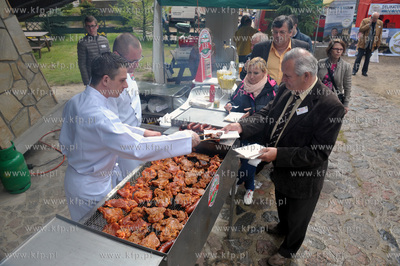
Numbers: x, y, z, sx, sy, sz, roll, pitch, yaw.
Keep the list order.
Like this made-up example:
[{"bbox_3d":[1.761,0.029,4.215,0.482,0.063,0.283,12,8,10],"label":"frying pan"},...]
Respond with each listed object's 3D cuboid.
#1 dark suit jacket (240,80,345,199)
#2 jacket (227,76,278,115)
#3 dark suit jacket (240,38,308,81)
[{"bbox_3d":[0.672,-0.022,2.103,0.510,0.790,0.610,-12,25,-26],"label":"dark suit jacket"},{"bbox_3d":[0.528,-0.240,2.738,0.490,0.630,0.390,11,25,25],"label":"jacket"},{"bbox_3d":[0.815,-0.558,3.106,0.590,0.780,0.380,7,24,18],"label":"dark suit jacket"}]

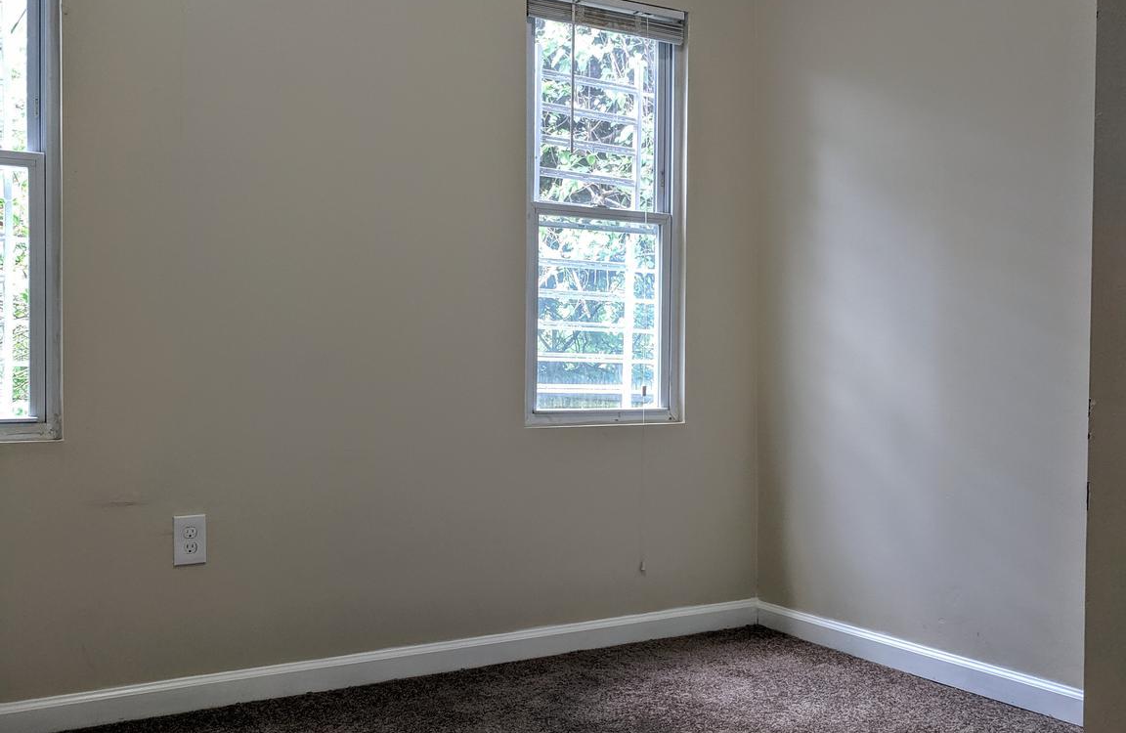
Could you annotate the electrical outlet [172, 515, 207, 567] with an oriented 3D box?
[{"bbox_3d":[-0.945,0.440,2.858,0.077,0.122,0.008,0,1,-31],"label":"electrical outlet"}]

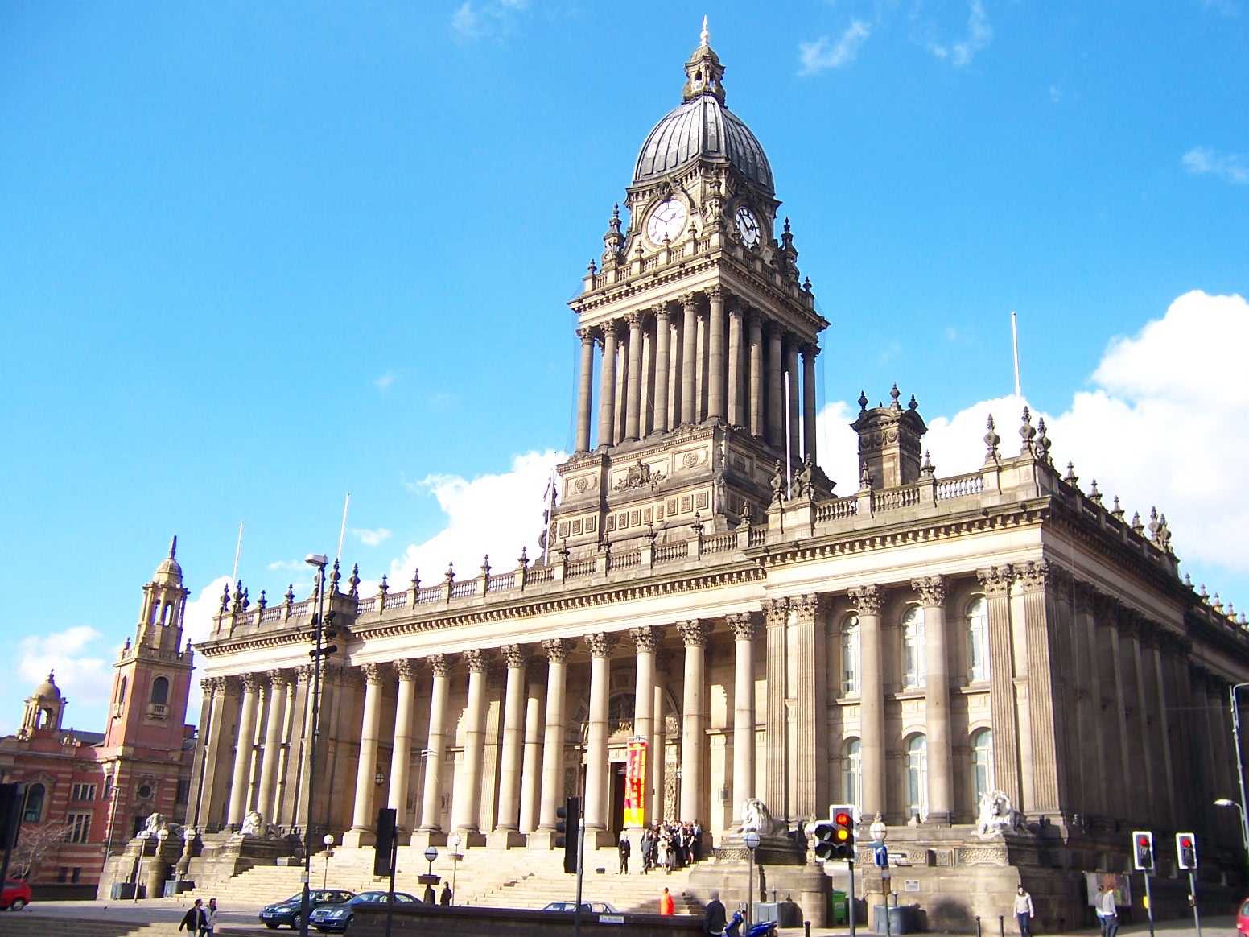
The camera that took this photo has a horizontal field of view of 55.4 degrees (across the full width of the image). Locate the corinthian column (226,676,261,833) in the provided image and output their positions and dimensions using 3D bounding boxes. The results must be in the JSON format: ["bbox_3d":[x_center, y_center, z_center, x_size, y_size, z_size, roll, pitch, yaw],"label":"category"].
[{"bbox_3d":[-25.613,19.075,80.353,1.240,10.150,1.240,-14,-25,38],"label":"corinthian column"}]

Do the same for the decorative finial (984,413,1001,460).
[{"bbox_3d":[15.734,-1.302,50.968,0.750,2.100,0.750,-14,-24,38],"label":"decorative finial"}]

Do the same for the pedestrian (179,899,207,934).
[{"bbox_3d":[-12.324,13.223,34.012,0.580,1.750,0.520,-14,-25,38],"label":"pedestrian"}]

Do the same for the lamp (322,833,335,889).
[{"bbox_3d":[-14.933,20.285,59.865,0.640,3.630,0.640,-14,-25,38],"label":"lamp"}]

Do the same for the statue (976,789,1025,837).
[{"bbox_3d":[14.069,12.764,43.984,1.283,1.534,3.036,-14,-25,37],"label":"statue"}]

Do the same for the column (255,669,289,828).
[{"bbox_3d":[-23.171,18.348,77.668,1.409,10.360,1.409,-14,-25,37],"label":"column"}]

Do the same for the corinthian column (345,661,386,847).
[{"bbox_3d":[-16.109,17.966,75.148,1.250,11.450,1.250,-14,-24,38],"label":"corinthian column"}]

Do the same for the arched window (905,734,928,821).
[{"bbox_3d":[12.986,13.176,50.833,1.850,3.800,0.350,-14,-24,38],"label":"arched window"}]

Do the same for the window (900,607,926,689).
[{"bbox_3d":[13.144,7.838,52.678,1.850,3.750,0.350,-14,-24,38],"label":"window"}]

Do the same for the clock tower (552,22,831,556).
[{"bbox_3d":[5.572,-12.719,88.173,14.200,50.500,14.200,-14,-24,38],"label":"clock tower"}]

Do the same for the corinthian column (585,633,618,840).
[{"bbox_3d":[-1.420,14.133,63.239,1.440,10.736,1.440,-14,-25,37],"label":"corinthian column"}]

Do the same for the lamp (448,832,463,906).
[{"bbox_3d":[-8.385,19.851,59.120,0.700,3.800,0.700,-14,-24,38],"label":"lamp"}]

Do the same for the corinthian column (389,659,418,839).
[{"bbox_3d":[-13.543,17.044,72.698,1.440,10.673,1.440,-14,-25,37],"label":"corinthian column"}]

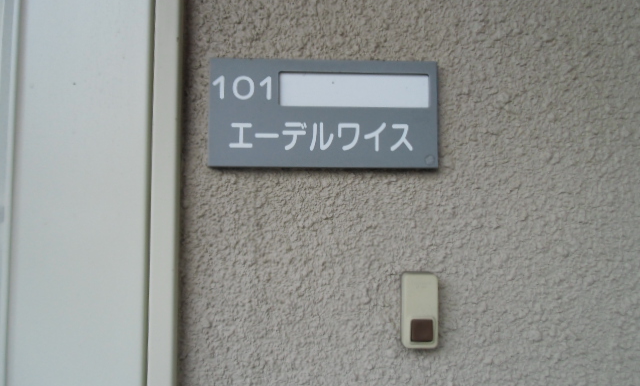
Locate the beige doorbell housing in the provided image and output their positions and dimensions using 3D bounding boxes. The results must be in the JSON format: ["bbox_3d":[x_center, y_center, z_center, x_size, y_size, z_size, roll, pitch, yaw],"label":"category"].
[{"bbox_3d":[0.098,0.115,0.438,0.034,0.073,0.017,1,-2,-1],"label":"beige doorbell housing"}]

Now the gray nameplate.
[{"bbox_3d":[0.004,-0.079,0.448,0.228,0.106,0.010,1,-2,-1],"label":"gray nameplate"}]

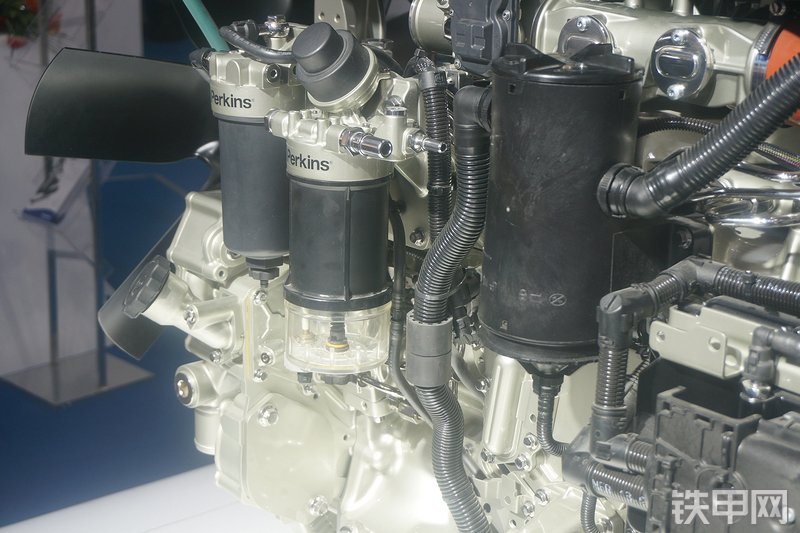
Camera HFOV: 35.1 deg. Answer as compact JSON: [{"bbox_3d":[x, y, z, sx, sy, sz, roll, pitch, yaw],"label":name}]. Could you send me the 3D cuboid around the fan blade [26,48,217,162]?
[{"bbox_3d":[-0.353,-0.198,1.668,0.245,0.152,0.045,3,38,-41],"label":"fan blade"}]

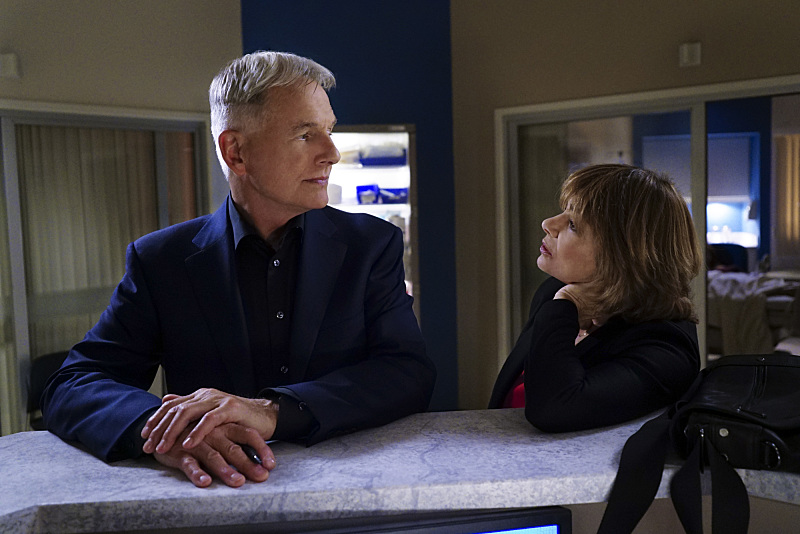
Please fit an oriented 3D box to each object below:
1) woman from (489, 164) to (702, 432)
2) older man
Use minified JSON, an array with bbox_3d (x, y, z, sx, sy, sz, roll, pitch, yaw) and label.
[{"bbox_3d":[0.398,0.573,1.566,0.480,1.520,0.580,2,4,41],"label":"woman"},{"bbox_3d":[-0.264,0.495,1.430,0.670,1.720,0.640,-2,3,-12],"label":"older man"}]

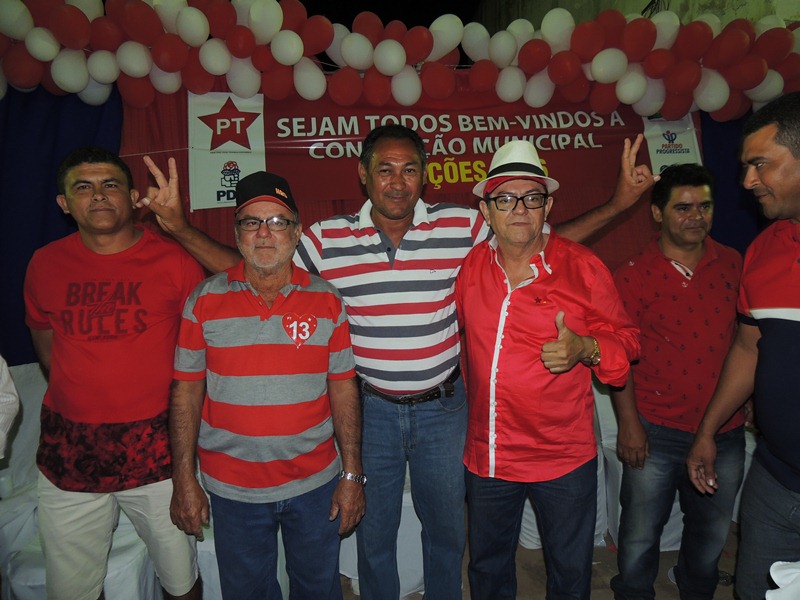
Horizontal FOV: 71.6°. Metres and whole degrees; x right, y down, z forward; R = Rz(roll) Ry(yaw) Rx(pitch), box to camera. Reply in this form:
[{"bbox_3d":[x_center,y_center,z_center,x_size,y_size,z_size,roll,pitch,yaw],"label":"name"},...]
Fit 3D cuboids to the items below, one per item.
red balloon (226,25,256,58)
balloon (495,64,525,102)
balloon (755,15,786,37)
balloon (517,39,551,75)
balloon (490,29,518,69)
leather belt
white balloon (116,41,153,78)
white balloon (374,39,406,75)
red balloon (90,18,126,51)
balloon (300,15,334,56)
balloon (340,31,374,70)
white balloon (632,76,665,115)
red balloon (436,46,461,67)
[{"bbox_3d":[-0.720,-1.172,2.520,0.138,0.150,0.155,0,6,0],"label":"red balloon"},{"bbox_3d":[0.583,-1.129,2.900,0.165,0.190,0.165,-1,5,0],"label":"balloon"},{"bbox_3d":[1.808,-1.297,2.700,0.145,0.175,0.150,0,6,0],"label":"balloon"},{"bbox_3d":[0.693,-1.264,2.880,0.178,0.190,0.178,-1,5,0],"label":"balloon"},{"bbox_3d":[0.536,-1.310,2.900,0.147,0.182,0.160,-1,9,0],"label":"balloon"},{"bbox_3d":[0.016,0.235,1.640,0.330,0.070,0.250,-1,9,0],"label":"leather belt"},{"bbox_3d":[-1.374,-1.247,2.870,0.178,0.190,0.178,-1,5,0],"label":"white balloon"},{"bbox_3d":[-0.054,-1.237,2.830,0.172,0.177,0.190,-1,9,0],"label":"white balloon"},{"bbox_3d":[-1.355,-1.230,2.570,0.145,0.155,0.160,0,6,0],"label":"red balloon"},{"bbox_3d":[-0.380,-1.223,2.570,0.145,0.180,0.150,10,6,-1],"label":"balloon"},{"bbox_3d":[-0.194,-1.131,2.530,0.150,0.165,0.160,0,6,0],"label":"balloon"},{"bbox_3d":[1.185,-0.969,2.640,0.150,0.180,0.150,0,6,0],"label":"white balloon"},{"bbox_3d":[0.213,-1.163,2.650,0.150,0.165,0.155,0,6,0],"label":"red balloon"}]

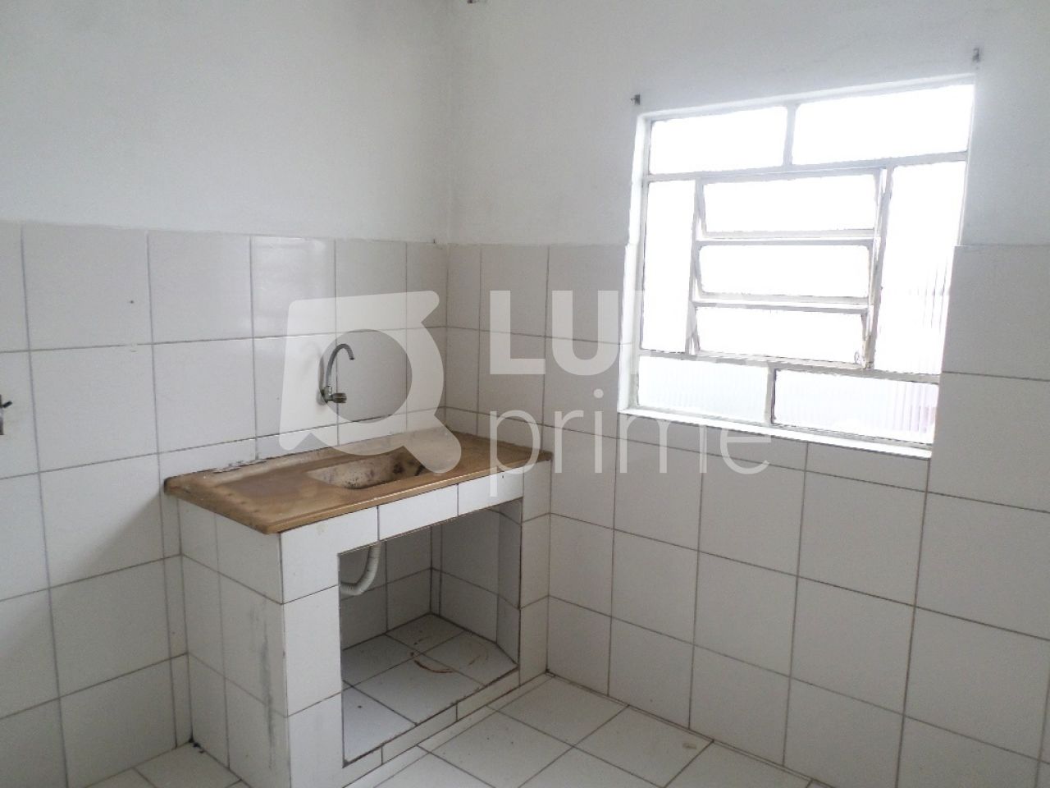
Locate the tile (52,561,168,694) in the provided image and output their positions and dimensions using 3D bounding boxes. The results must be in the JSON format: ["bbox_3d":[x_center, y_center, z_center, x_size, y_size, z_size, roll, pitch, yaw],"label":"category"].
[{"bbox_3d":[-1.195,0.671,2.200,0.010,0.328,0.328,8,11,39],"label":"tile"}]

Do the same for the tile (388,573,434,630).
[{"bbox_3d":[-0.475,0.840,3.099,0.010,0.199,0.225,10,13,41],"label":"tile"}]

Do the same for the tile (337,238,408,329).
[{"bbox_3d":[-0.573,-0.400,2.839,0.010,0.330,0.319,10,12,41],"label":"tile"}]

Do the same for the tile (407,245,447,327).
[{"bbox_3d":[-0.395,-0.428,3.034,0.010,0.330,0.207,10,12,41],"label":"tile"}]

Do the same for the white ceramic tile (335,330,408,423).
[{"bbox_3d":[-0.575,-0.069,2.860,0.010,0.325,0.323,8,11,39],"label":"white ceramic tile"}]

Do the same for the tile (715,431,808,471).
[{"bbox_3d":[0.728,0.166,2.390,0.326,0.090,0.010,8,12,37],"label":"tile"}]

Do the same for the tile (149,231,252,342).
[{"bbox_3d":[-0.983,-0.324,2.308,0.010,0.319,0.309,10,13,41],"label":"tile"}]

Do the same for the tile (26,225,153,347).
[{"bbox_3d":[-1.194,-0.291,2.078,0.010,0.319,0.306,10,13,41],"label":"tile"}]

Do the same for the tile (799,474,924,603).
[{"bbox_3d":[0.942,0.399,2.128,0.328,0.328,0.010,8,11,39],"label":"tile"}]

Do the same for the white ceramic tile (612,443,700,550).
[{"bbox_3d":[0.449,0.330,2.552,0.323,0.325,0.010,8,11,39],"label":"white ceramic tile"}]

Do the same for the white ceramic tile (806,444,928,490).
[{"bbox_3d":[0.947,0.196,2.096,0.328,0.087,0.010,8,11,39],"label":"white ceramic tile"}]

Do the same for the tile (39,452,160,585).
[{"bbox_3d":[-1.208,0.358,2.185,0.010,0.324,0.306,10,13,41],"label":"tile"}]

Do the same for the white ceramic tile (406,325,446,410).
[{"bbox_3d":[-0.406,-0.097,3.063,0.010,0.325,0.204,8,11,39],"label":"white ceramic tile"}]

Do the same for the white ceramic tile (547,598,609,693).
[{"bbox_3d":[0.188,0.934,2.850,0.300,0.304,0.010,8,12,37],"label":"white ceramic tile"}]

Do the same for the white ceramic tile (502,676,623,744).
[{"bbox_3d":[0.134,1.123,2.705,0.317,0.010,0.309,8,12,37],"label":"white ceramic tile"}]

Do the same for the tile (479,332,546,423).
[{"bbox_3d":[-0.052,-0.069,2.961,0.326,0.335,0.010,8,12,37],"label":"tile"}]

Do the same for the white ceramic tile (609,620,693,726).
[{"bbox_3d":[0.436,0.971,2.663,0.313,0.304,0.010,8,12,37],"label":"white ceramic tile"}]

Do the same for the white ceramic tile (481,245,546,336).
[{"bbox_3d":[-0.045,-0.400,2.906,0.326,0.330,0.010,8,12,37],"label":"white ceramic tile"}]

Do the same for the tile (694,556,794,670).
[{"bbox_3d":[0.696,0.694,2.419,0.316,0.321,0.010,8,12,37],"label":"tile"}]

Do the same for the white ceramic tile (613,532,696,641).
[{"bbox_3d":[0.438,0.652,2.586,0.328,0.328,0.010,8,11,39],"label":"white ceramic tile"}]

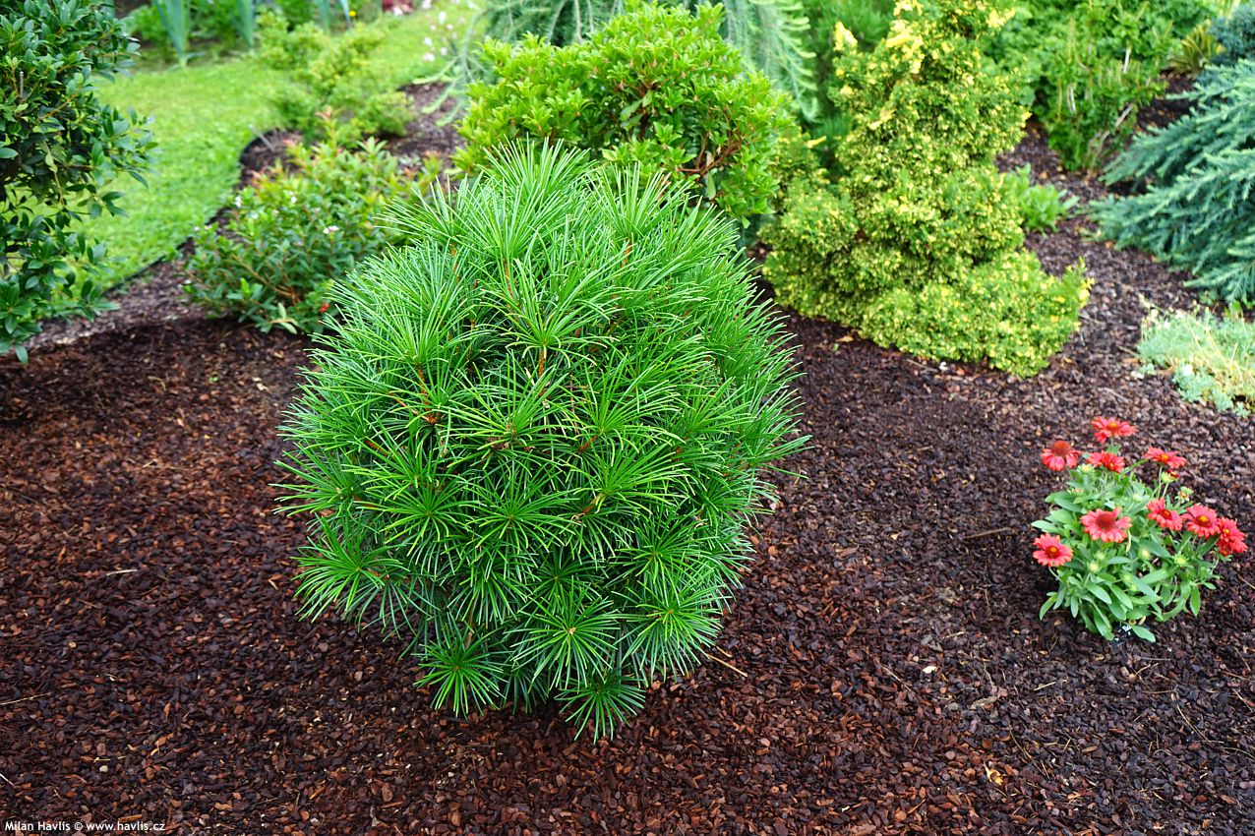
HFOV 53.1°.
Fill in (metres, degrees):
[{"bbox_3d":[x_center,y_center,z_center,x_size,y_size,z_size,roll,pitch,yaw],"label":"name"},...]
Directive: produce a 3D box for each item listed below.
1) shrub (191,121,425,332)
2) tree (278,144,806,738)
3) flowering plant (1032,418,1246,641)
[{"bbox_3d":[-0.814,-0.527,3.257,0.639,0.453,0.618,0,27,0],"label":"shrub"},{"bbox_3d":[-0.114,0.033,1.785,0.726,0.793,0.711,0,27,0],"label":"tree"},{"bbox_3d":[0.814,0.174,2.007,0.314,0.340,0.299,0,27,0],"label":"flowering plant"}]

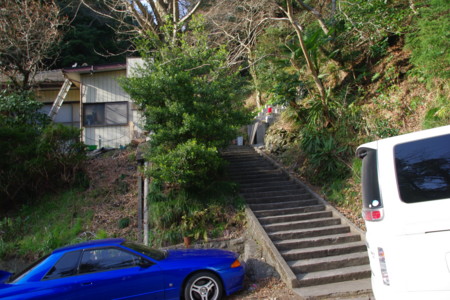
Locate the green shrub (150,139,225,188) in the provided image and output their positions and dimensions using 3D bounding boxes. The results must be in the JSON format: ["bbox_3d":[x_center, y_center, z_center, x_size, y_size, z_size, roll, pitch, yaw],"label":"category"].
[{"bbox_3d":[-1.049,0.395,9.200,1.950,1.200,1.600,-4,-7,0],"label":"green shrub"}]

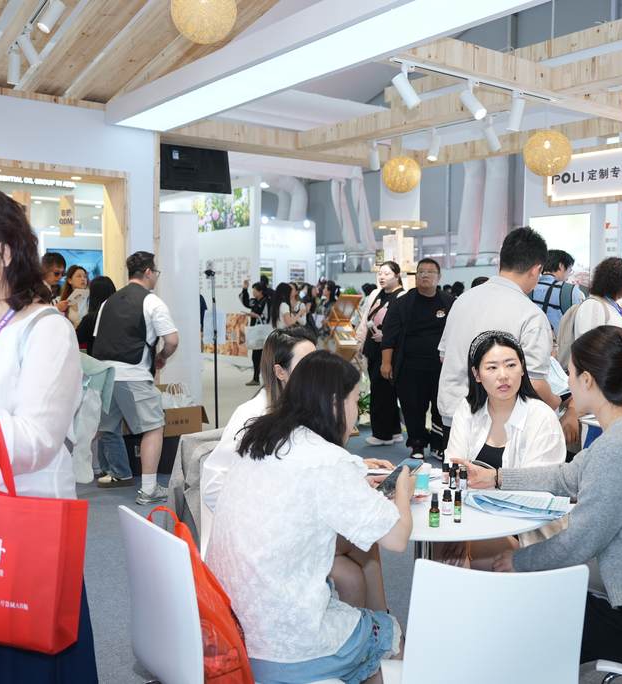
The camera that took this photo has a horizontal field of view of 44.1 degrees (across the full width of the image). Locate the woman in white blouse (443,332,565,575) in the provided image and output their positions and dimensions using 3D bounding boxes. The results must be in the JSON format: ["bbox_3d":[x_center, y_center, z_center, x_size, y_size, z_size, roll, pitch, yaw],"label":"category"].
[{"bbox_3d":[0.688,0.595,2.798,0.480,1.265,0.680,2,4,18],"label":"woman in white blouse"}]

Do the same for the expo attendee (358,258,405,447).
[{"bbox_3d":[0.654,0.124,6.925,0.380,1.650,0.460,-3,5,-38],"label":"expo attendee"}]

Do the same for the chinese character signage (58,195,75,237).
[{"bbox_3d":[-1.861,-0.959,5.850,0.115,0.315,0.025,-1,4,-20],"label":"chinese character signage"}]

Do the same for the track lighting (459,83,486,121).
[{"bbox_3d":[0.935,-1.393,4.450,0.080,0.215,0.160,-3,5,-41],"label":"track lighting"}]

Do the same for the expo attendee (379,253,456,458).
[{"bbox_3d":[0.961,0.125,6.680,0.660,1.710,0.420,1,4,10],"label":"expo attendee"}]

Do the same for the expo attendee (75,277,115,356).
[{"bbox_3d":[-1.620,0.292,5.902,0.450,1.570,0.340,-2,4,-32],"label":"expo attendee"}]

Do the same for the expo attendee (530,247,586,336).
[{"bbox_3d":[1.595,0.269,5.058,0.380,1.750,0.520,-4,5,-45],"label":"expo attendee"}]

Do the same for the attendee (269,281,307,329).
[{"bbox_3d":[-0.339,-0.050,11.052,0.360,1.580,0.480,-1,4,-15],"label":"attendee"}]

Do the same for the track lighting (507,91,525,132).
[{"bbox_3d":[1.257,-1.410,4.700,0.085,0.240,0.115,-1,4,-18],"label":"track lighting"}]

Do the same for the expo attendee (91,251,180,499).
[{"bbox_3d":[-1.250,0.236,5.457,0.550,1.740,0.430,3,5,33],"label":"expo attendee"}]

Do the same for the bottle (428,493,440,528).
[{"bbox_3d":[0.340,0.467,2.130,0.030,0.098,0.030,1,4,9],"label":"bottle"}]

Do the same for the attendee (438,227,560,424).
[{"bbox_3d":[0.860,0.341,3.450,0.560,1.700,0.460,3,4,30],"label":"attendee"}]

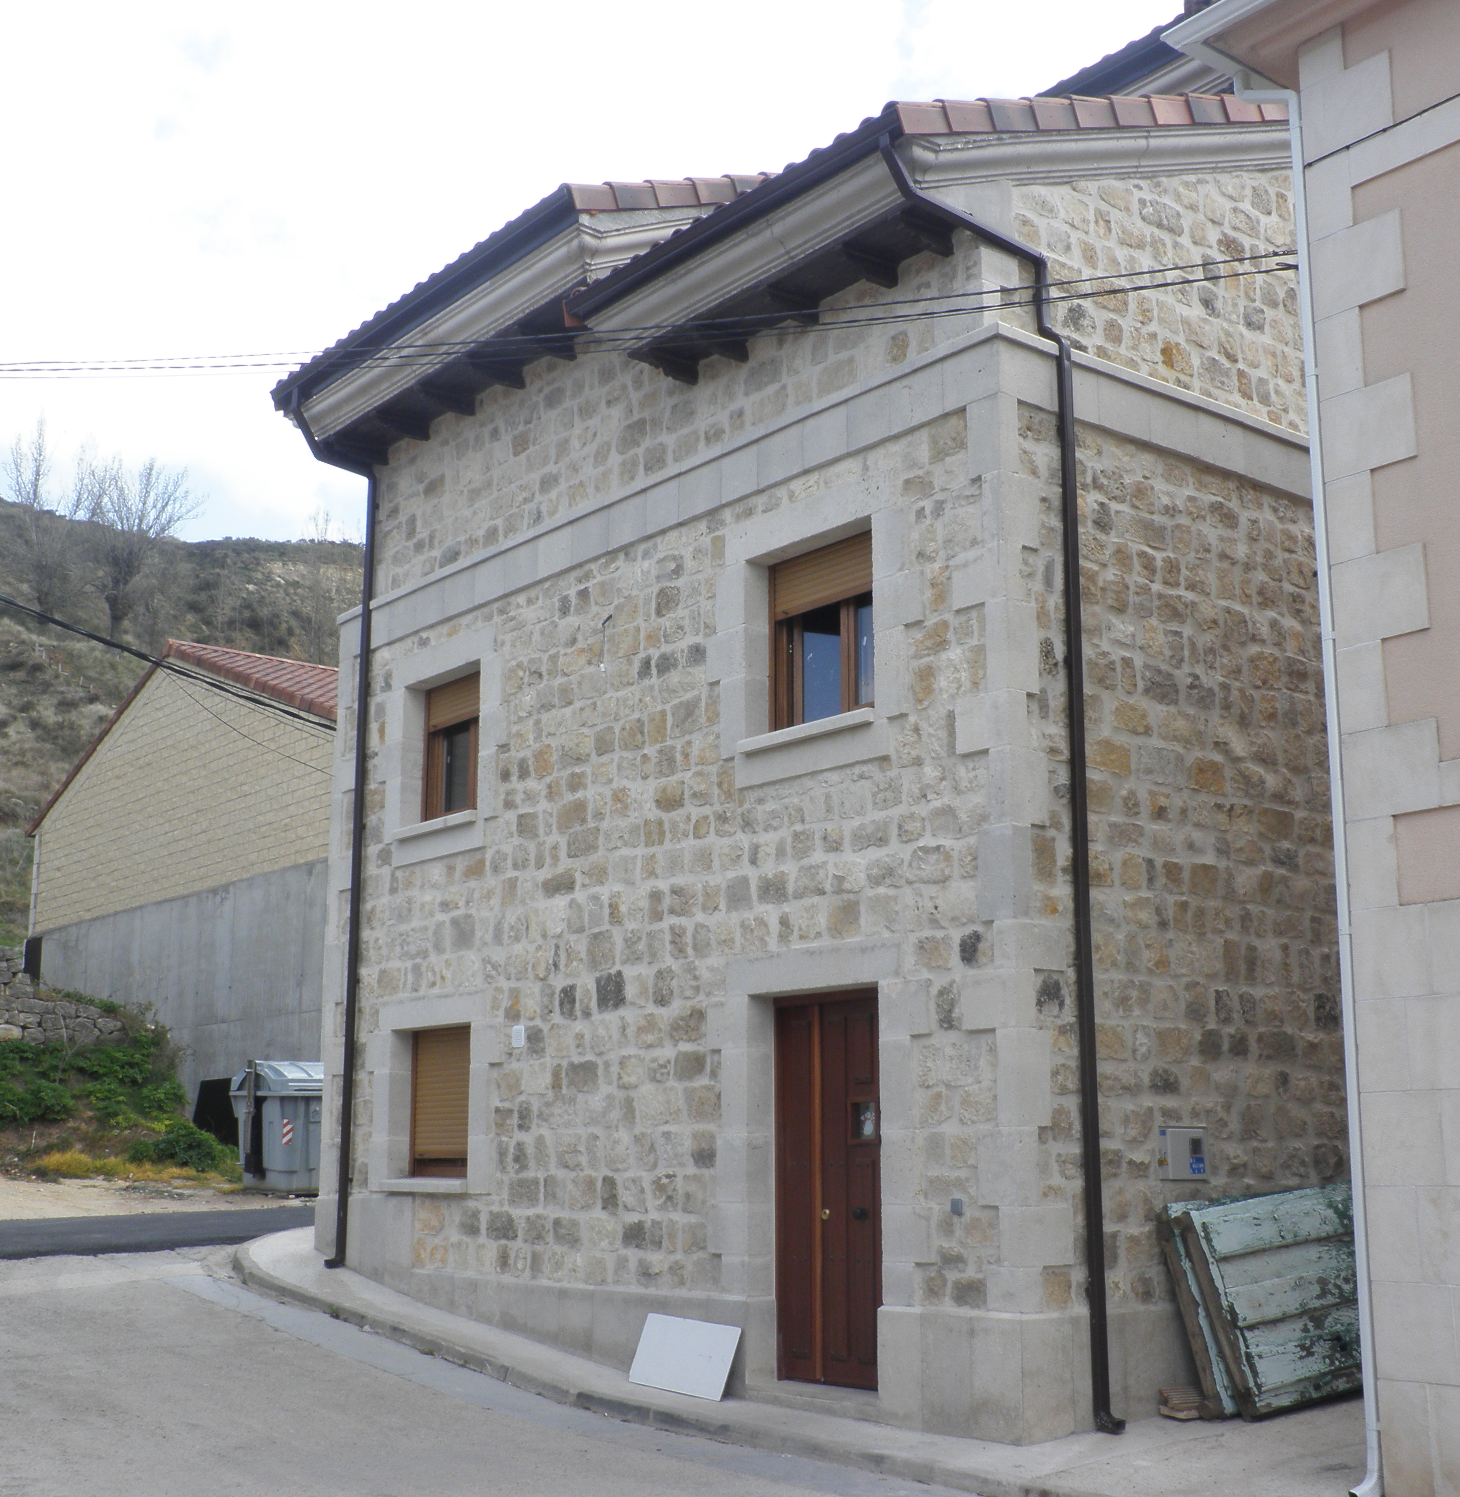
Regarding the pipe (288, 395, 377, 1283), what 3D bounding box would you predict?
[{"bbox_3d":[-3.321,0.536,16.865,0.790,7.238,0.109,9,-14,-37],"label":"pipe"}]

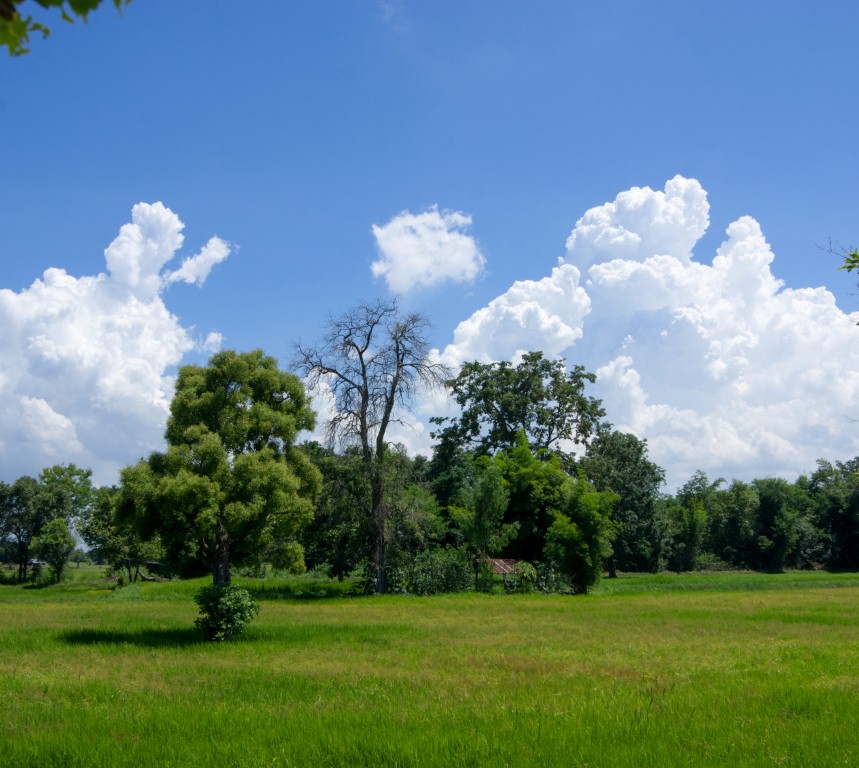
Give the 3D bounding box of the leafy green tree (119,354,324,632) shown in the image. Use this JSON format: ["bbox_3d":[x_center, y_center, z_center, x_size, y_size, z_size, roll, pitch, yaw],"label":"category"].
[{"bbox_3d":[-5.827,2.982,37.000,5.630,8.020,5.350,0,-7,0],"label":"leafy green tree"}]

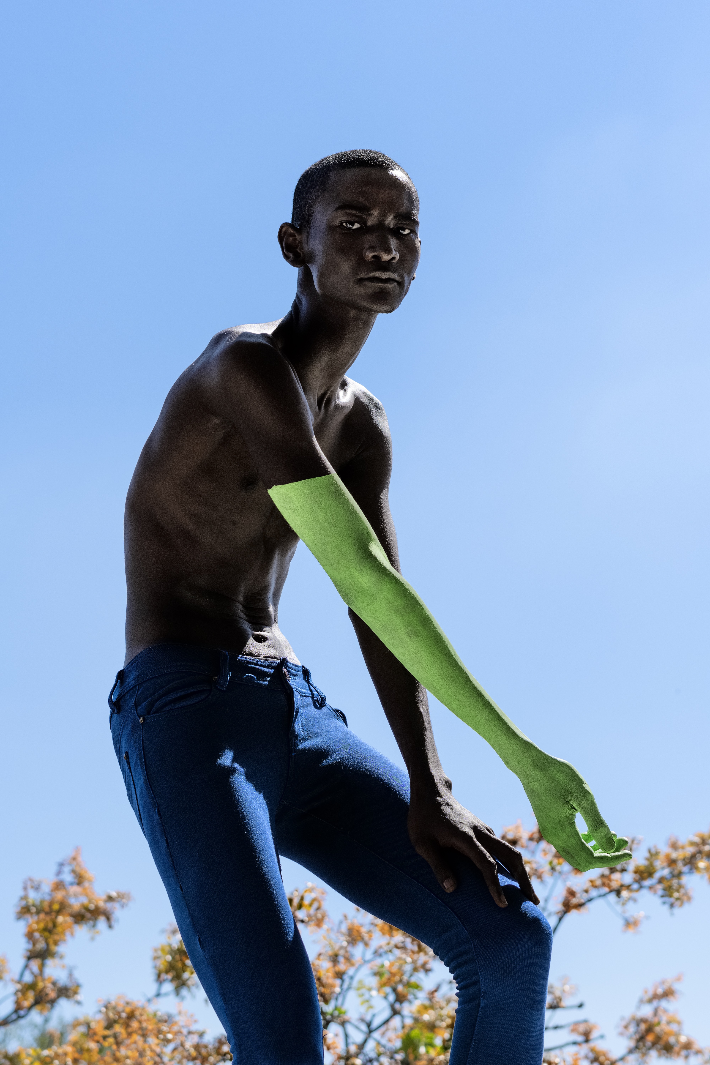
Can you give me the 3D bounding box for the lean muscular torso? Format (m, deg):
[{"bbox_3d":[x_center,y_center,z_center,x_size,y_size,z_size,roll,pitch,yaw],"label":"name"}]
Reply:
[{"bbox_3d":[-0.110,-0.045,2.970,0.310,0.460,0.410,16,2,36],"label":"lean muscular torso"}]

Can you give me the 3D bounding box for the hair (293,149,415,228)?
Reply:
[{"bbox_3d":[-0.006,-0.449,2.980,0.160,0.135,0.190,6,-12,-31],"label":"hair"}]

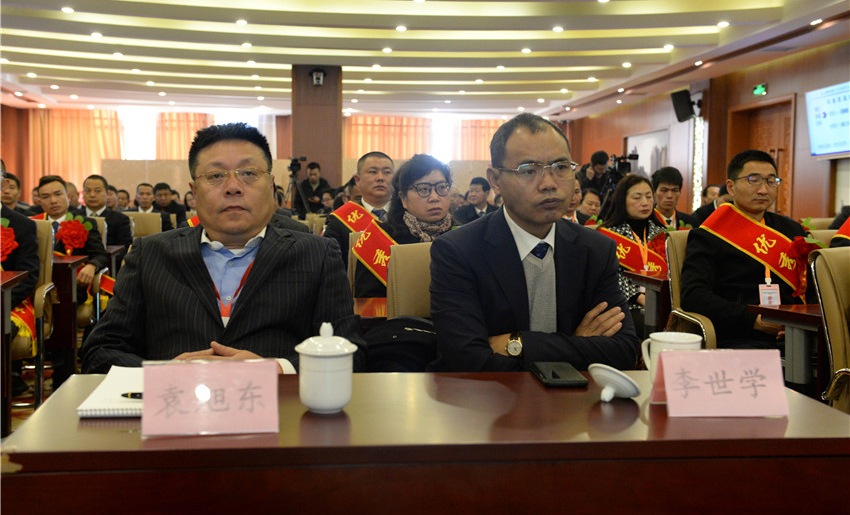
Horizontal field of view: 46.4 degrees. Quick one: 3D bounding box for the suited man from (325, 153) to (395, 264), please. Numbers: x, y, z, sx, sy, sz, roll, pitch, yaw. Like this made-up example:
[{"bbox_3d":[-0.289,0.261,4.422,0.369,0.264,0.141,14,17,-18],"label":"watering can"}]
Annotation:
[{"bbox_3d":[-0.254,0.137,4.980,0.540,1.324,0.750,0,3,-12],"label":"suited man"}]

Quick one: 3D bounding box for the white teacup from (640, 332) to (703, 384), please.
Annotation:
[{"bbox_3d":[0.409,0.185,1.640,0.106,0.105,0.087,0,3,0],"label":"white teacup"}]

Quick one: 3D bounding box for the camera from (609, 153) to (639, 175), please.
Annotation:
[{"bbox_3d":[1.840,-0.860,9.250,0.180,0.210,0.320,-1,4,-18],"label":"camera"}]

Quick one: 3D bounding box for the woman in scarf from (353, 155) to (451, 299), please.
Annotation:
[{"bbox_3d":[-0.040,0.257,3.470,0.480,1.254,0.740,0,3,-14],"label":"woman in scarf"}]

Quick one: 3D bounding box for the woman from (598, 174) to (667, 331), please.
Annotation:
[{"bbox_3d":[1.045,0.201,4.870,0.470,1.229,0.740,0,3,-12],"label":"woman"}]

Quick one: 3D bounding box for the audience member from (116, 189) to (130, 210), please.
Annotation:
[{"bbox_3d":[-3.720,-0.260,12.200,0.500,1.190,0.700,0,4,-9],"label":"audience member"}]

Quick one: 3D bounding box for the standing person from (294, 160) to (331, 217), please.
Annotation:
[{"bbox_3d":[-1.429,-0.438,12.700,0.500,1.600,0.360,1,3,3],"label":"standing person"}]

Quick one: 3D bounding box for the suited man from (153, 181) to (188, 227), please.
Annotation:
[{"bbox_3d":[-2.510,-0.112,9.600,0.500,1.230,0.720,0,4,-8],"label":"suited man"}]

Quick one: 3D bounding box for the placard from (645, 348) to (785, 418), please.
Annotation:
[{"bbox_3d":[0.501,0.210,1.680,0.200,0.100,0.085,0,4,-6],"label":"placard"}]

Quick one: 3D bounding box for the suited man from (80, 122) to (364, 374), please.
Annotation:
[{"bbox_3d":[-0.415,0.355,2.040,0.600,1.270,0.720,0,4,-7],"label":"suited man"}]

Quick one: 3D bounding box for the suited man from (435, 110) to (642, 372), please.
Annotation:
[{"bbox_3d":[0.225,0.333,2.070,0.510,1.259,0.750,0,3,-13],"label":"suited man"}]

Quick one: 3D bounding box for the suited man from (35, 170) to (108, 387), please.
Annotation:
[{"bbox_3d":[-2.000,0.143,5.600,0.520,1.220,0.750,0,4,-8],"label":"suited man"}]

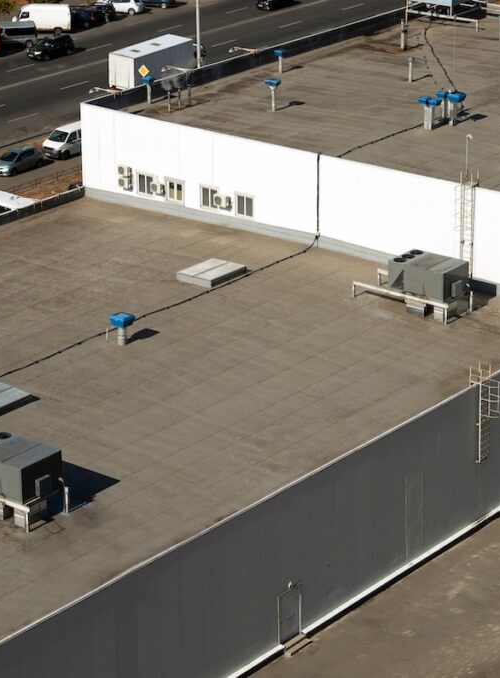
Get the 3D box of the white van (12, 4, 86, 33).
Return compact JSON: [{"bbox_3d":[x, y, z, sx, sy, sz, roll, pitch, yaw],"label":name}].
[{"bbox_3d":[-18.166,-27.946,186.731,5.300,2.450,1.950,1,21,5],"label":"white van"}]

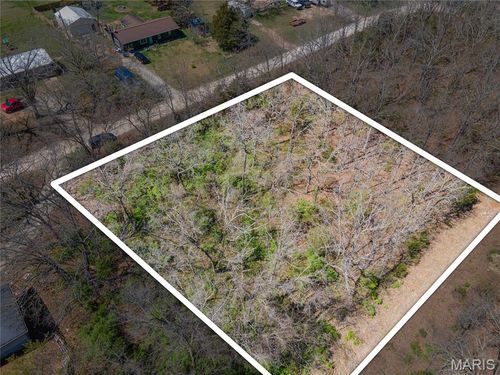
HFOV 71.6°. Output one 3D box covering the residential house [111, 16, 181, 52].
[{"bbox_3d":[-27.698,-41.286,92.194,16.074,3.885,8.659,-28,54,-23],"label":"residential house"}]

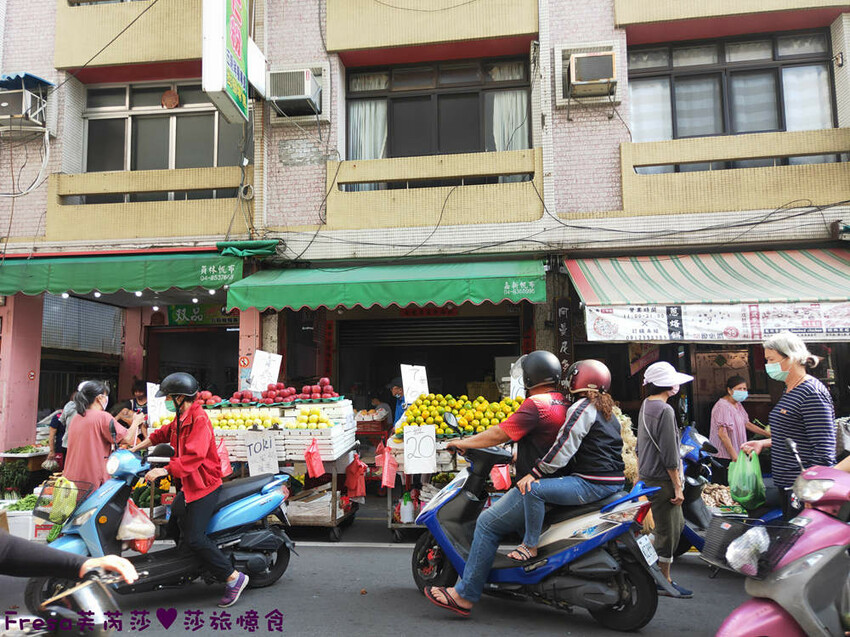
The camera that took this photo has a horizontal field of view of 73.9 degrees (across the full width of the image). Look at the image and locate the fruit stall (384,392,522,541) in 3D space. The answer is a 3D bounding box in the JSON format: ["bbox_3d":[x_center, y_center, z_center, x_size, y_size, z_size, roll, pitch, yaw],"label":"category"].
[{"bbox_3d":[0.393,1.400,5.575,1.391,1.300,1.080,-1,-5,7],"label":"fruit stall"}]

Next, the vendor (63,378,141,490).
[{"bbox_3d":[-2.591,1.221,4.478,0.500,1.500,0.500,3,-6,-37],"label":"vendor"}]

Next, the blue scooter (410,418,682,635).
[{"bbox_3d":[0.655,1.243,3.571,1.760,1.200,0.700,-3,-6,26],"label":"blue scooter"}]

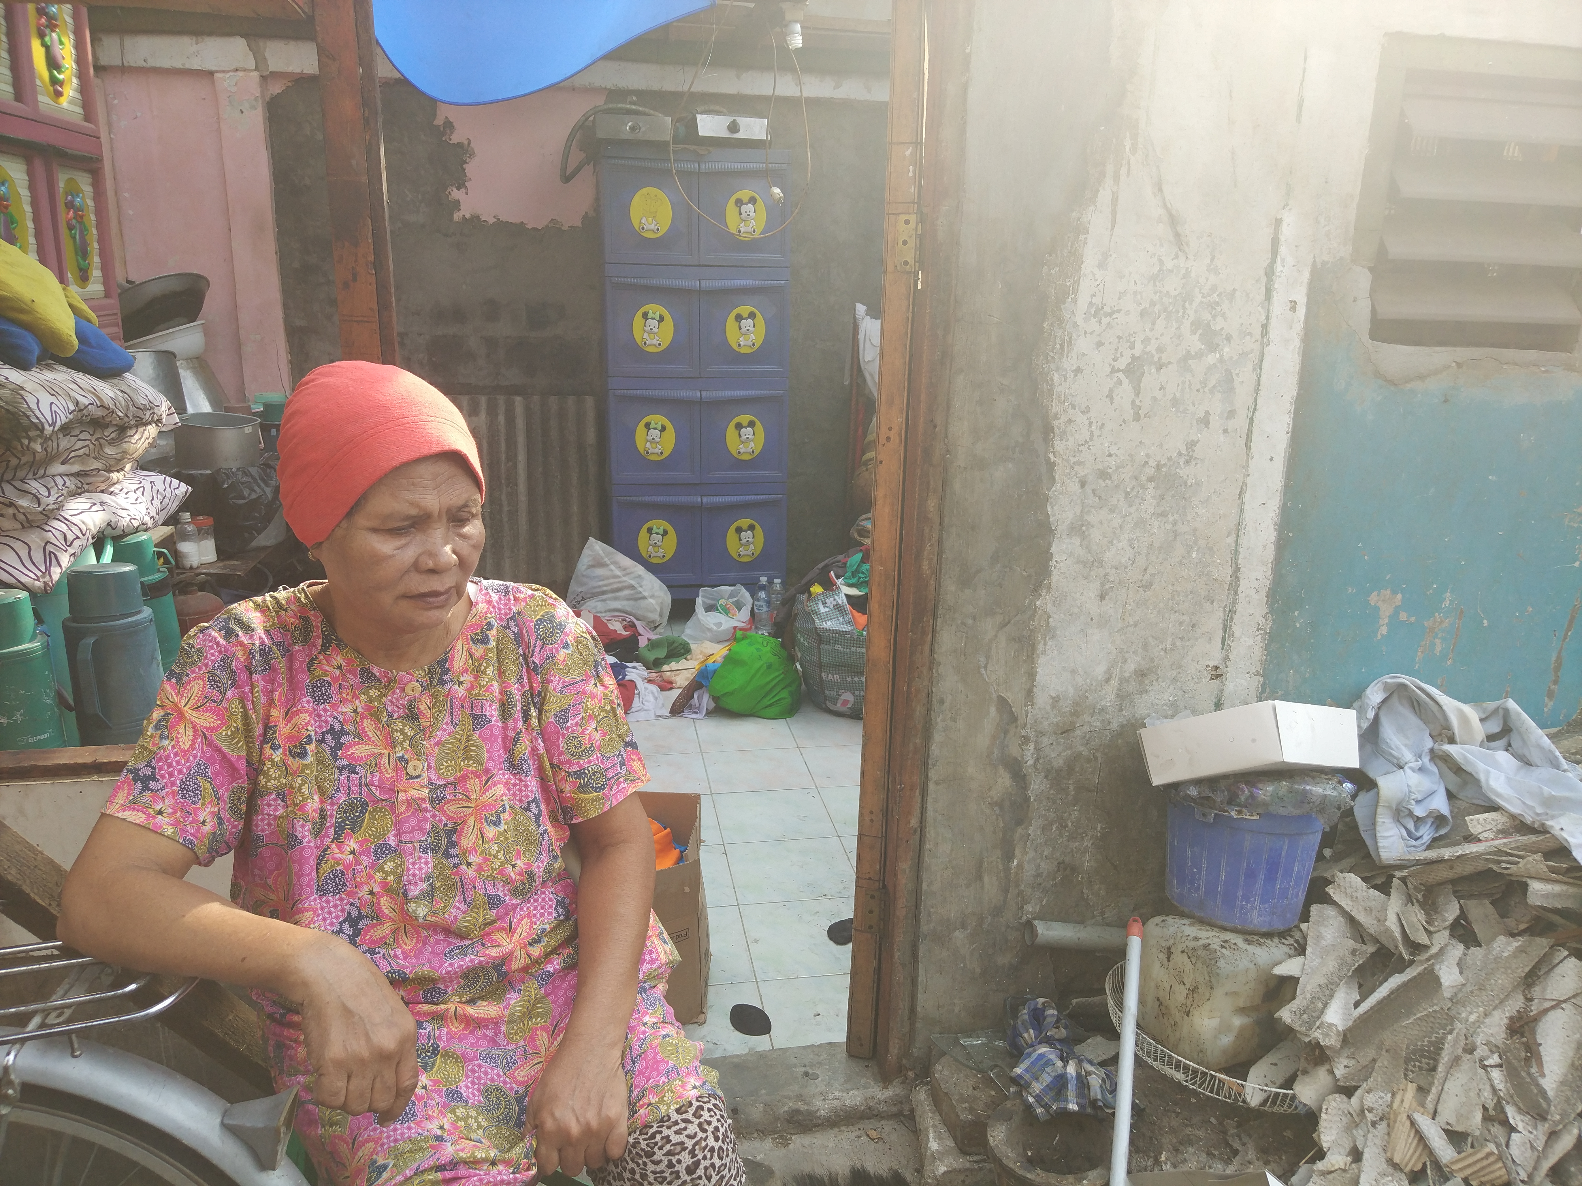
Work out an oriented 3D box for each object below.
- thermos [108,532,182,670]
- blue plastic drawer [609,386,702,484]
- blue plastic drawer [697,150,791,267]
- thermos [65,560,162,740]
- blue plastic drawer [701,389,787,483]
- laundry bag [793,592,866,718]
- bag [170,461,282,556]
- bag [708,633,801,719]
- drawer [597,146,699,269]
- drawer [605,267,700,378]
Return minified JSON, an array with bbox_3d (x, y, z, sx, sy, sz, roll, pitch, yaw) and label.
[{"bbox_3d":[-1.404,0.058,2.295,0.145,0.370,0.145,-2,14,-10],"label":"thermos"},{"bbox_3d":[-0.608,-0.710,4.651,0.372,0.405,0.400,-2,14,-10],"label":"blue plastic drawer"},{"bbox_3d":[-0.235,-1.678,4.657,0.396,0.461,0.420,-2,14,-10],"label":"blue plastic drawer"},{"bbox_3d":[-1.273,0.128,1.972,0.143,0.340,0.178,0,14,-5],"label":"thermos"},{"bbox_3d":[-0.236,-0.721,4.719,0.372,0.405,0.400,-2,14,-10],"label":"blue plastic drawer"},{"bbox_3d":[0.284,0.189,3.701,0.470,0.400,0.310,-2,14,-10],"label":"laundry bag"},{"bbox_3d":[-1.716,-0.271,3.216,0.376,0.253,0.320,-2,14,-10],"label":"bag"},{"bbox_3d":[-0.124,0.267,3.651,0.330,0.270,0.280,-2,14,-10],"label":"bag"},{"bbox_3d":[-0.594,-1.597,4.428,0.372,0.430,0.400,-2,14,-10],"label":"drawer"},{"bbox_3d":[-0.601,-1.157,4.538,0.372,0.425,0.400,-2,14,-10],"label":"drawer"}]

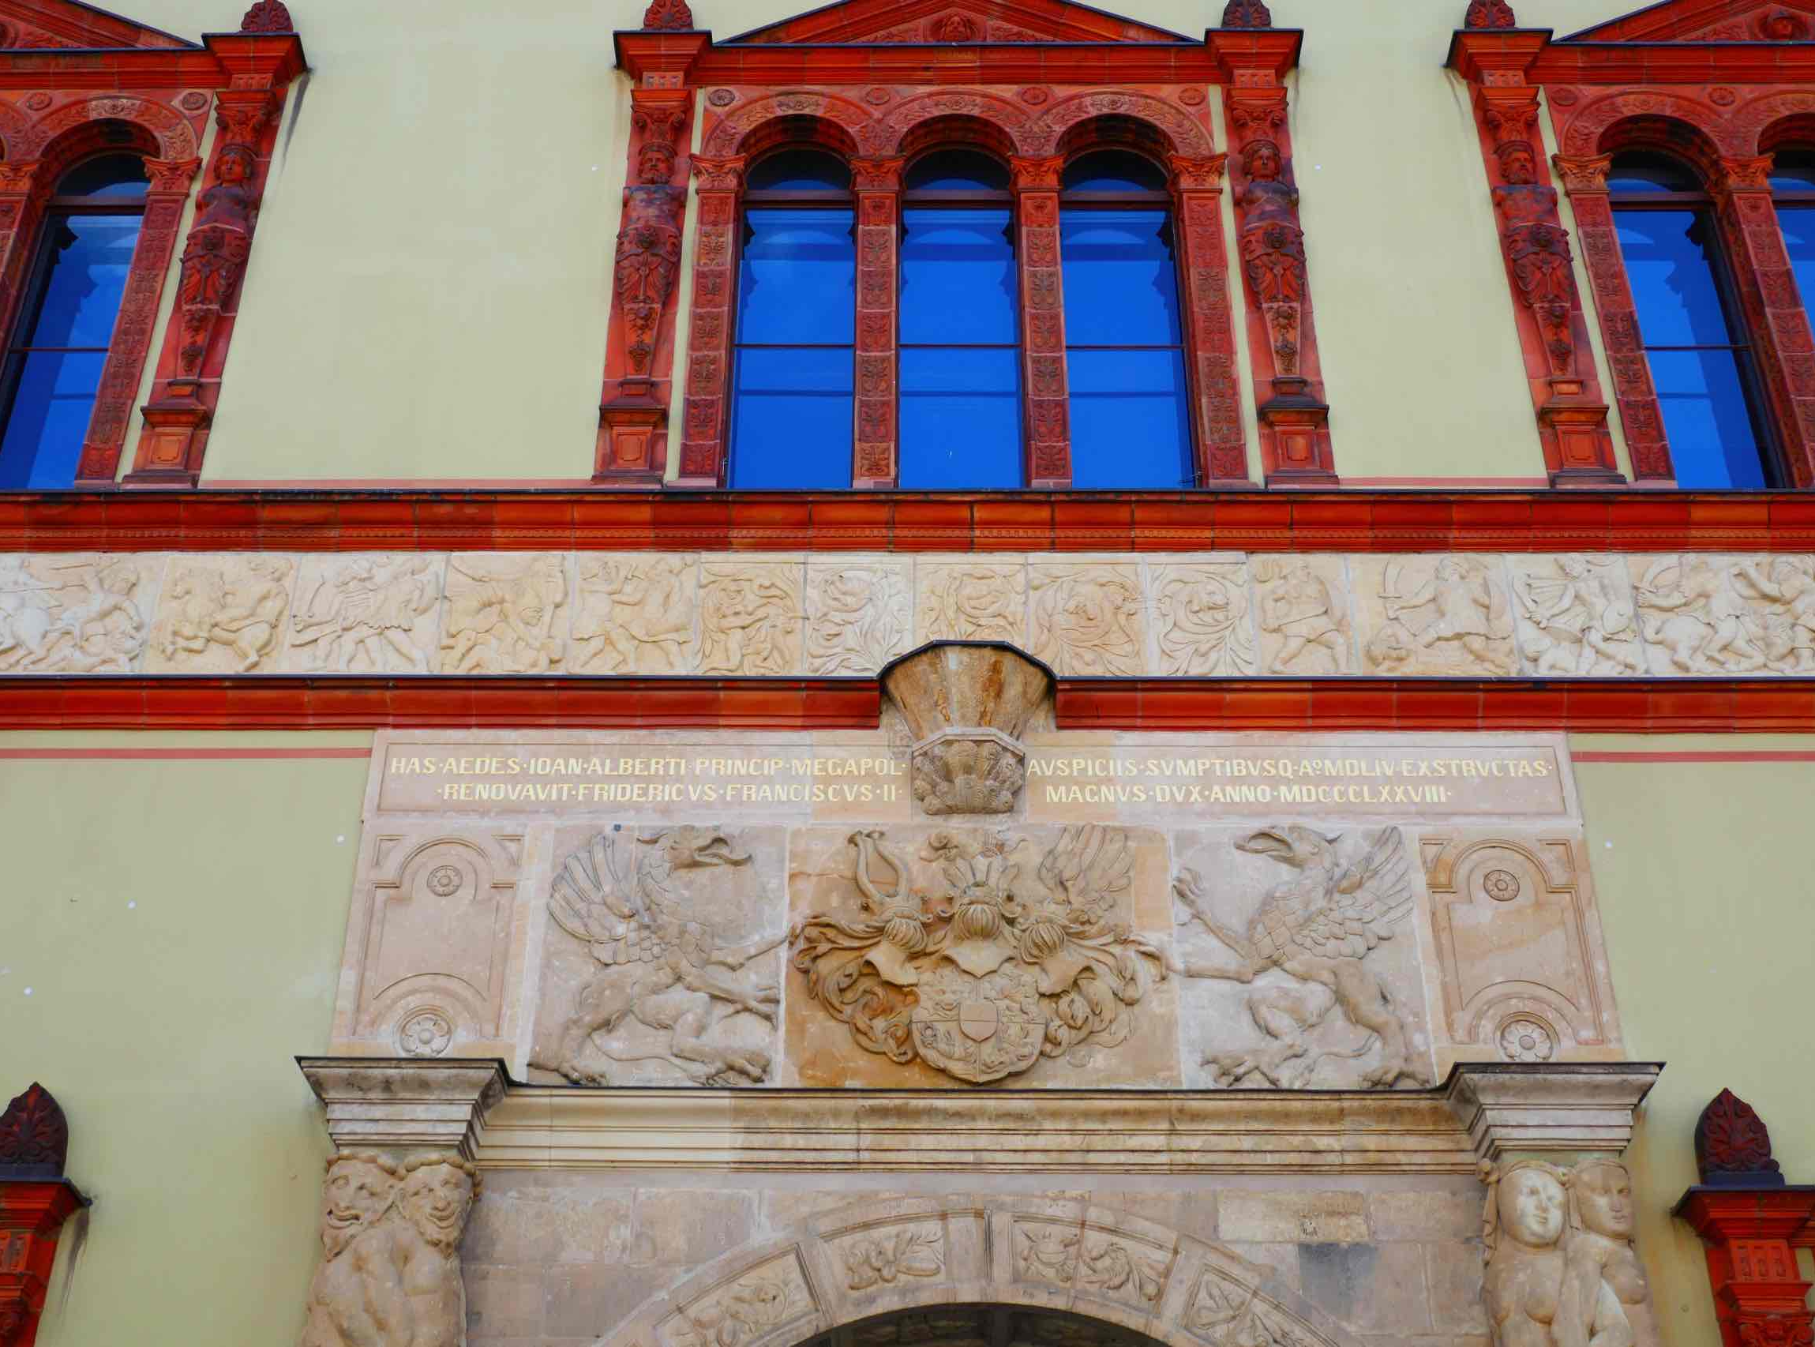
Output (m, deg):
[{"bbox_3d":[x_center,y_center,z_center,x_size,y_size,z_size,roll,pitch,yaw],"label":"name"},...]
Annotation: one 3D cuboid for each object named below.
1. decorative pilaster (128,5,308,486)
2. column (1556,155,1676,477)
[{"bbox_3d":[-3.850,-2.522,12.148,0.570,3.600,0.320,0,-33,0],"label":"decorative pilaster"},{"bbox_3d":[3.869,-1.923,11.973,0.310,2.410,0.260,0,-33,0],"label":"column"}]

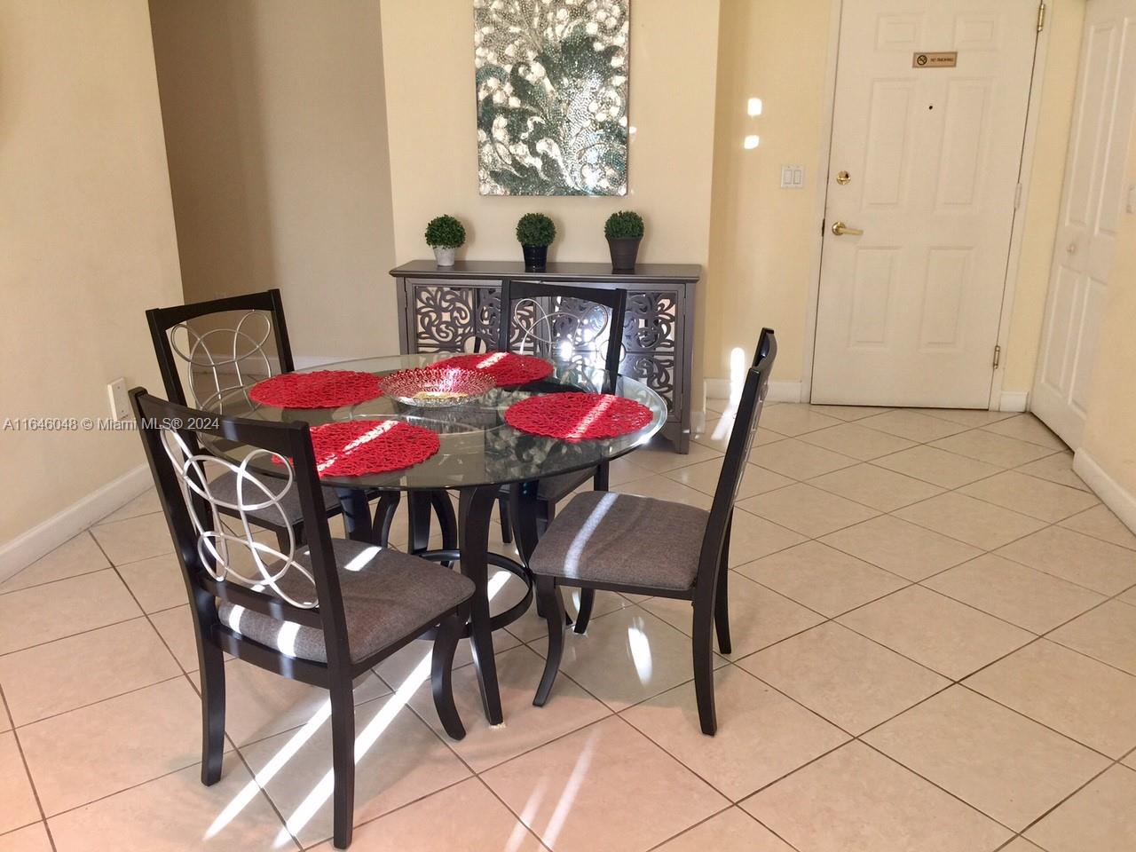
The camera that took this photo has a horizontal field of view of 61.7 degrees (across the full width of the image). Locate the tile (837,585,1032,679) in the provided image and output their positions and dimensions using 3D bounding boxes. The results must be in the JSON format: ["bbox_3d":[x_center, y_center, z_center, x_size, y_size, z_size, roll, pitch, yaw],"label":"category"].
[{"bbox_3d":[1.091,0.607,2.834,0.417,0.010,0.417,-12,21,-34],"label":"tile"}]

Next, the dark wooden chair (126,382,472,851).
[{"bbox_3d":[-0.535,0.338,2.064,0.480,0.925,0.530,9,20,28],"label":"dark wooden chair"}]

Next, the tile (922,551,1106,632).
[{"bbox_3d":[1.457,0.544,3.120,0.420,0.010,0.420,-12,21,-34],"label":"tile"}]

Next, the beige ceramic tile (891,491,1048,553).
[{"bbox_3d":[1.509,0.352,3.589,0.411,0.010,0.411,-12,21,-34],"label":"beige ceramic tile"}]

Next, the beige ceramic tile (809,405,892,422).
[{"bbox_3d":[1.495,-0.099,5.159,0.420,0.010,0.420,-12,21,-34],"label":"beige ceramic tile"}]

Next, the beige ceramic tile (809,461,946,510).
[{"bbox_3d":[1.267,0.252,3.910,0.411,0.010,0.411,-12,21,-34],"label":"beige ceramic tile"}]

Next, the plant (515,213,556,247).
[{"bbox_3d":[-0.149,-0.891,4.332,0.180,0.158,0.180,0,17,0],"label":"plant"}]

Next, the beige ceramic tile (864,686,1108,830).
[{"bbox_3d":[0.996,0.780,2.281,0.417,0.010,0.417,-12,21,-34],"label":"beige ceramic tile"}]

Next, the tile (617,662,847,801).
[{"bbox_3d":[0.405,0.742,2.341,0.411,0.010,0.411,-12,21,-34],"label":"tile"}]

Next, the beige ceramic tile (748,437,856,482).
[{"bbox_3d":[1.028,0.152,4.290,0.417,0.010,0.417,-12,21,-34],"label":"beige ceramic tile"}]

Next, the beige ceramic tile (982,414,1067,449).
[{"bbox_3d":[2.316,0.029,4.663,0.417,0.010,0.417,-12,21,-34],"label":"beige ceramic tile"}]

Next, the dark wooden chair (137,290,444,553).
[{"bbox_3d":[-0.824,0.103,2.818,0.530,0.925,0.480,10,20,28],"label":"dark wooden chair"}]

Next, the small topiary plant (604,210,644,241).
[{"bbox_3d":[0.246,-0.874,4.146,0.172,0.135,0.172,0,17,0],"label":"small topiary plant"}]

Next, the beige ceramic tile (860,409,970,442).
[{"bbox_3d":[1.750,0.004,4.836,0.420,0.010,0.420,-12,21,-34],"label":"beige ceramic tile"}]

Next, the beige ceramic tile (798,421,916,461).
[{"bbox_3d":[1.361,0.080,4.463,0.411,0.010,0.411,-12,21,-34],"label":"beige ceramic tile"}]

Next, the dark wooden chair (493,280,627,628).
[{"bbox_3d":[-0.126,0.048,3.086,0.460,0.950,0.530,9,19,25],"label":"dark wooden chair"}]

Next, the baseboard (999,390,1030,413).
[{"bbox_3d":[2.377,-0.127,5.056,0.140,0.110,0.016,3,18,9],"label":"baseboard"}]

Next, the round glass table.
[{"bbox_3d":[-0.330,0.304,2.475,1.150,0.745,1.150,0,17,0],"label":"round glass table"}]

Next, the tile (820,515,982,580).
[{"bbox_3d":[1.173,0.425,3.357,0.411,0.010,0.411,-12,21,-34],"label":"tile"}]

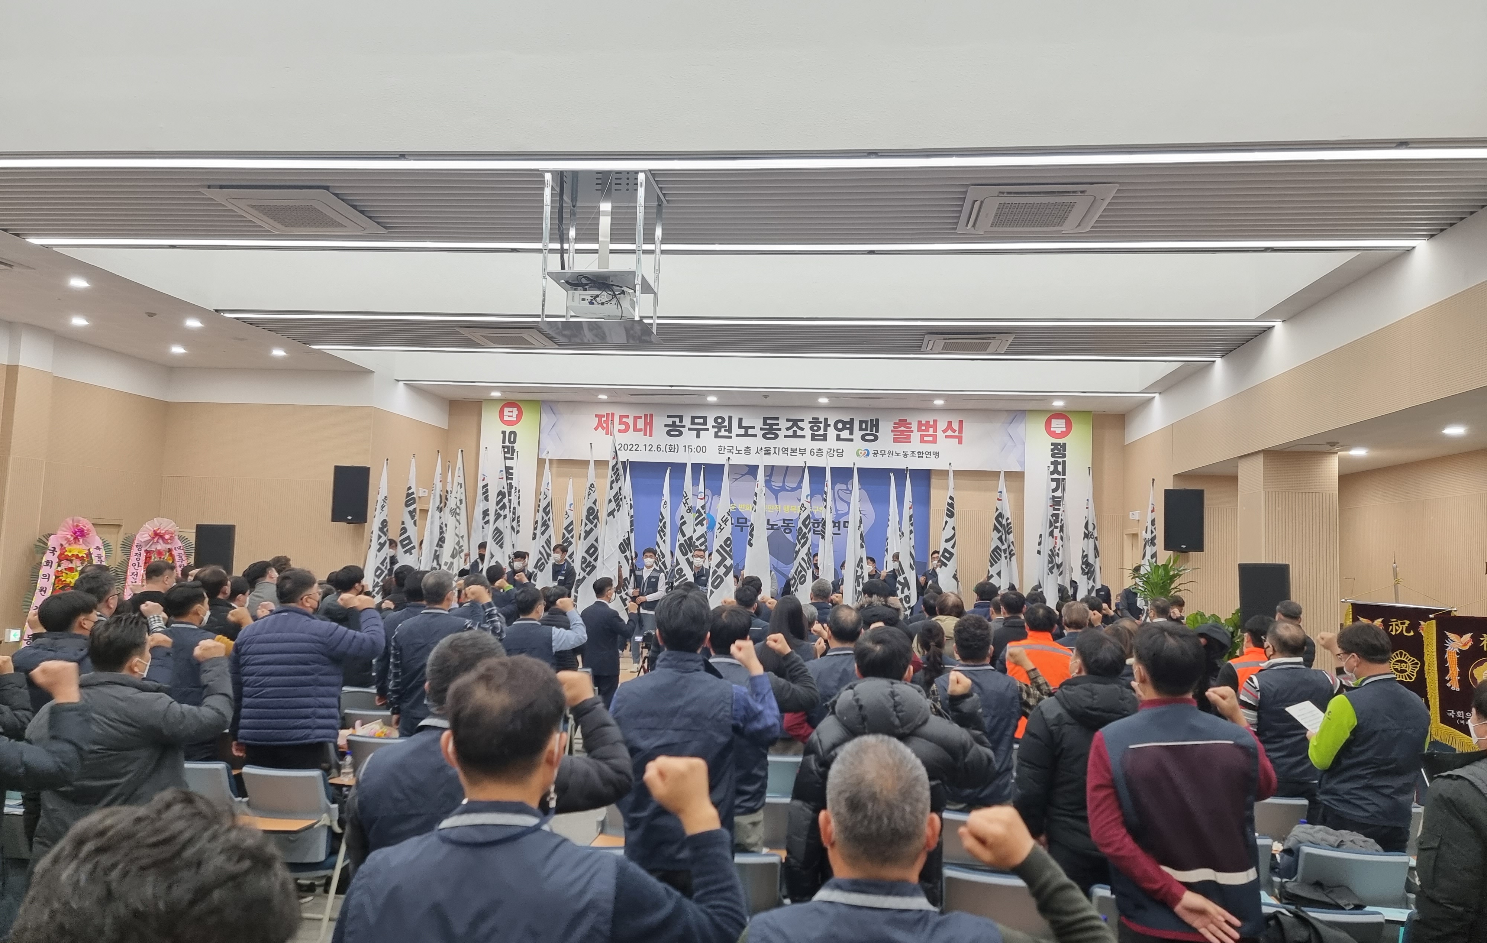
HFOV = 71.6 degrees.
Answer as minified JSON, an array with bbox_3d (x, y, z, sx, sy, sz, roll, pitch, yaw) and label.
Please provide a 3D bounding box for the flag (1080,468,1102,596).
[{"bbox_3d":[4.688,0.882,13.920,0.320,1.850,0.220,2,-5,7],"label":"flag"}]

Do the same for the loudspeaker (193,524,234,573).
[{"bbox_3d":[-5.755,0.945,11.169,0.440,0.720,0.400,4,-5,-19],"label":"loudspeaker"}]

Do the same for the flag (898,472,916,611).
[{"bbox_3d":[2.049,0.894,12.900,0.260,1.800,0.250,2,-5,7],"label":"flag"}]

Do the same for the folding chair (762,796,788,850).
[{"bbox_3d":[0.031,1.920,4.951,0.540,0.820,0.580,2,-5,7],"label":"folding chair"}]

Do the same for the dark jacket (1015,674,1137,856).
[{"bbox_3d":[1.365,1.176,4.100,0.540,0.710,0.390,3,-5,-8],"label":"dark jacket"}]

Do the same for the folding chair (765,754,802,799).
[{"bbox_3d":[0.183,2.010,5.955,0.530,0.830,0.560,2,-5,7],"label":"folding chair"}]

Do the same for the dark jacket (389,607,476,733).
[{"bbox_3d":[-1.832,1.192,6.100,0.500,0.720,0.310,1,-5,12],"label":"dark jacket"}]

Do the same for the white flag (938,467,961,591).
[{"bbox_3d":[2.918,0.905,14.638,0.360,2.000,0.270,2,-5,7],"label":"white flag"}]

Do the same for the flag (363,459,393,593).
[{"bbox_3d":[-5.032,0.824,14.200,0.420,2.050,0.320,2,-5,7],"label":"flag"}]

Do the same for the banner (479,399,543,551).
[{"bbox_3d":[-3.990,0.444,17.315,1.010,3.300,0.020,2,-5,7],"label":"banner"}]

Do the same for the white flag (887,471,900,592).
[{"bbox_3d":[2.006,0.979,14.027,0.300,1.950,0.220,2,-5,7],"label":"white flag"}]

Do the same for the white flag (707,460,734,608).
[{"bbox_3d":[-0.325,0.938,14.711,0.420,2.200,0.270,2,-5,7],"label":"white flag"}]

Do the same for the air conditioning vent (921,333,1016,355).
[{"bbox_3d":[2.487,-1.399,11.518,0.950,0.080,0.950,2,-5,7],"label":"air conditioning vent"}]

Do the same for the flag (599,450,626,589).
[{"bbox_3d":[-1.585,0.613,12.500,0.330,1.800,0.280,3,-5,-5],"label":"flag"}]

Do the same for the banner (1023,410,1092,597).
[{"bbox_3d":[4.885,0.559,16.048,1.000,3.000,0.030,2,-5,7],"label":"banner"}]

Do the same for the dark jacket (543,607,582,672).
[{"bbox_3d":[-1.441,1.314,7.500,0.510,0.670,0.350,1,-5,15],"label":"dark jacket"}]

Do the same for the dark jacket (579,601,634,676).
[{"bbox_3d":[-1.324,1.620,9.917,0.470,0.730,0.340,-1,-6,32],"label":"dark jacket"}]

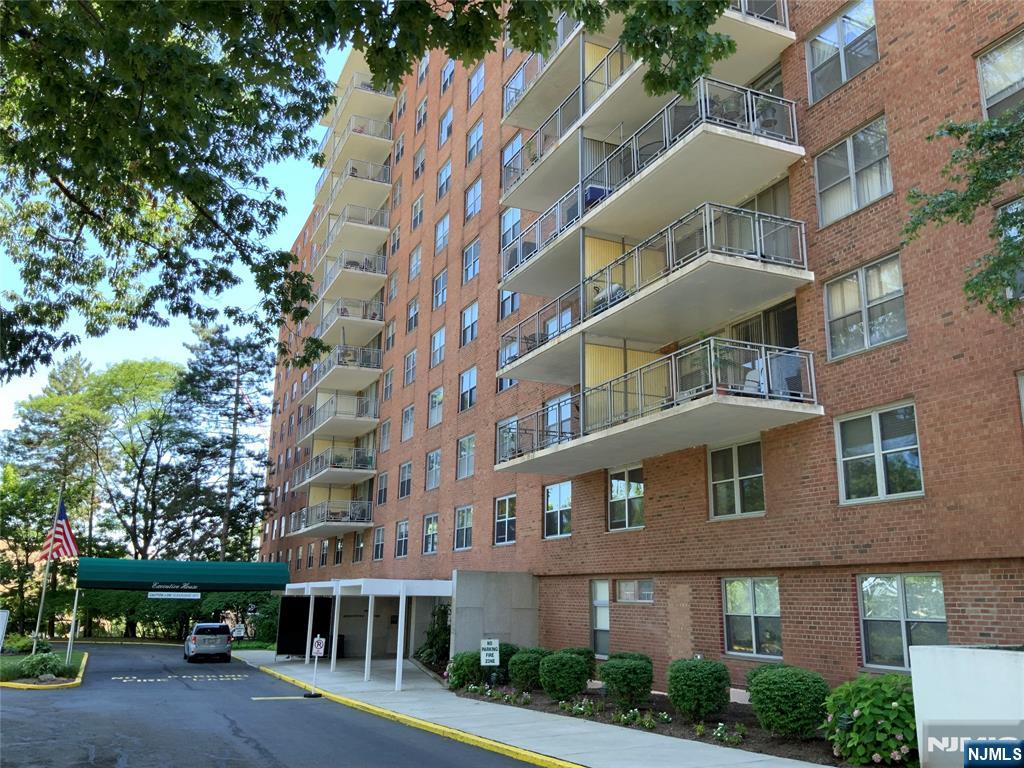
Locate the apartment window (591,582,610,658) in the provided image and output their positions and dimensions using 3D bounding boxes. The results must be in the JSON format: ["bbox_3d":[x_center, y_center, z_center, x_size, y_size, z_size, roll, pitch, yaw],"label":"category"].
[{"bbox_3d":[2.385,6.194,22.513,0.140,1.925,0.903,7,-15,-24],"label":"apartment window"}]

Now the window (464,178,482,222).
[{"bbox_3d":[-1.544,-7.461,34.759,0.140,1.510,1.710,7,-15,-24],"label":"window"}]

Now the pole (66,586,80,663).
[{"bbox_3d":[-16.051,8.883,31.423,0.120,2.720,0.120,7,-15,-24],"label":"pole"}]

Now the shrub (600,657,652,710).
[{"bbox_3d":[2.349,6.103,17.610,1.050,0.980,1.050,1,-14,0],"label":"shrub"}]

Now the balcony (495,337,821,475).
[{"bbox_3d":[2.664,0.795,19.750,2.350,1.030,9.590,7,-15,-23],"label":"balcony"}]

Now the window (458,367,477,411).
[{"bbox_3d":[-1.662,0.240,33.276,0.150,1.560,1.660,7,-15,-24],"label":"window"}]

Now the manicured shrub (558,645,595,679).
[{"bbox_3d":[1.608,7.137,21.384,1.020,1.020,1.020,1,-14,0],"label":"manicured shrub"}]

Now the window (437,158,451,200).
[{"bbox_3d":[-3.014,-9.200,38.703,0.130,1.502,1.657,7,-15,-23],"label":"window"}]

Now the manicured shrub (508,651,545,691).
[{"bbox_3d":[0.423,7.373,22.000,1.000,0.930,1.000,1,-14,0],"label":"manicured shrub"}]

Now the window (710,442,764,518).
[{"bbox_3d":[4.680,2.040,17.965,0.140,1.510,1.710,7,-15,-24],"label":"window"}]

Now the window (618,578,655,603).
[{"bbox_3d":[3.078,5.212,21.520,0.150,0.550,1.710,7,-15,-23],"label":"window"}]

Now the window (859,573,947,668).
[{"bbox_3d":[6.377,3.880,14.052,0.130,1.496,1.777,7,-15,-23],"label":"window"}]

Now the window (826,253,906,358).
[{"bbox_3d":[6.265,-1.304,15.304,0.140,1.510,1.710,7,-15,-24],"label":"window"}]

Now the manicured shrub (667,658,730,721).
[{"bbox_3d":[3.058,5.009,14.069,1.000,0.962,1.000,1,-14,0],"label":"manicured shrub"}]

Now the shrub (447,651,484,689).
[{"bbox_3d":[-1.109,7.027,21.166,1.000,0.930,1.000,1,-14,0],"label":"shrub"}]

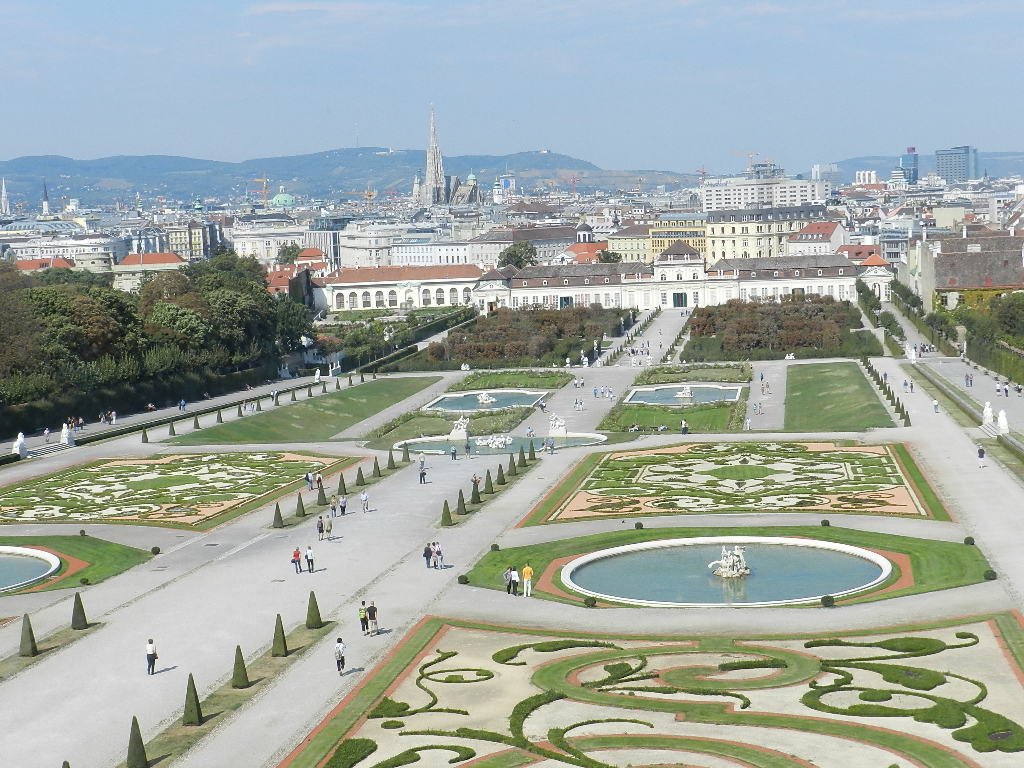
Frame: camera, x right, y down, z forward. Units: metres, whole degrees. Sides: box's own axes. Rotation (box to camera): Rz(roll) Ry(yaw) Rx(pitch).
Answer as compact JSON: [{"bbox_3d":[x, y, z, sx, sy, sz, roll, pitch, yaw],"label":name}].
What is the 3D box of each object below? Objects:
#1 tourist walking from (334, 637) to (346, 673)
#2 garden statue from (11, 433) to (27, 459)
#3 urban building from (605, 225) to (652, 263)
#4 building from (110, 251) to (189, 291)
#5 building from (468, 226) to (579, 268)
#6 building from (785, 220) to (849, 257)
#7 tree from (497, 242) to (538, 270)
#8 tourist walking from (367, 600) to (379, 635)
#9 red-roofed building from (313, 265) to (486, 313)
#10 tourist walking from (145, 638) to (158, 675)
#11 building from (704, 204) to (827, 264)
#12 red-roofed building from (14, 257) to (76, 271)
[{"bbox_3d":[-7.965,12.632,82.428,0.580,1.730,0.480,0,6,17],"label":"tourist walking"},{"bbox_3d":[-55.650,6.810,199.990,1.350,3.000,1.500,-1,6,9],"label":"garden statue"},{"bbox_3d":[52.850,-51.370,706.560,26.000,23.200,16.000,4,9,44],"label":"urban building"},{"bbox_3d":[-129.750,-37.200,641.620,25.000,20.200,15.000,-2,6,2],"label":"building"},{"bbox_3d":[3.410,-55.140,760.720,29.000,23.200,34.000,4,9,44],"label":"building"},{"bbox_3d":[106.820,-44.740,624.050,19.000,23.200,11.000,1,7,30],"label":"building"},{"bbox_3d":[2.243,-39.222,606.100,14.000,18.500,13.500,-1,6,9],"label":"tree"},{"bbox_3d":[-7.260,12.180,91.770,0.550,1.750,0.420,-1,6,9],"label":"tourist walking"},{"bbox_3d":[-37.934,-32.518,596.765,54.000,13.500,14.000,-2,6,1],"label":"red-roofed building"},{"bbox_3d":[-17.210,12.970,84.330,0.580,1.720,0.380,-1,6,9],"label":"tourist walking"},{"bbox_3d":[93.414,-51.620,651.725,45.000,27.000,20.000,-2,6,4],"label":"building"},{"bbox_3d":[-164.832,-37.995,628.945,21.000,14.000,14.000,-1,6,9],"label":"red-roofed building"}]

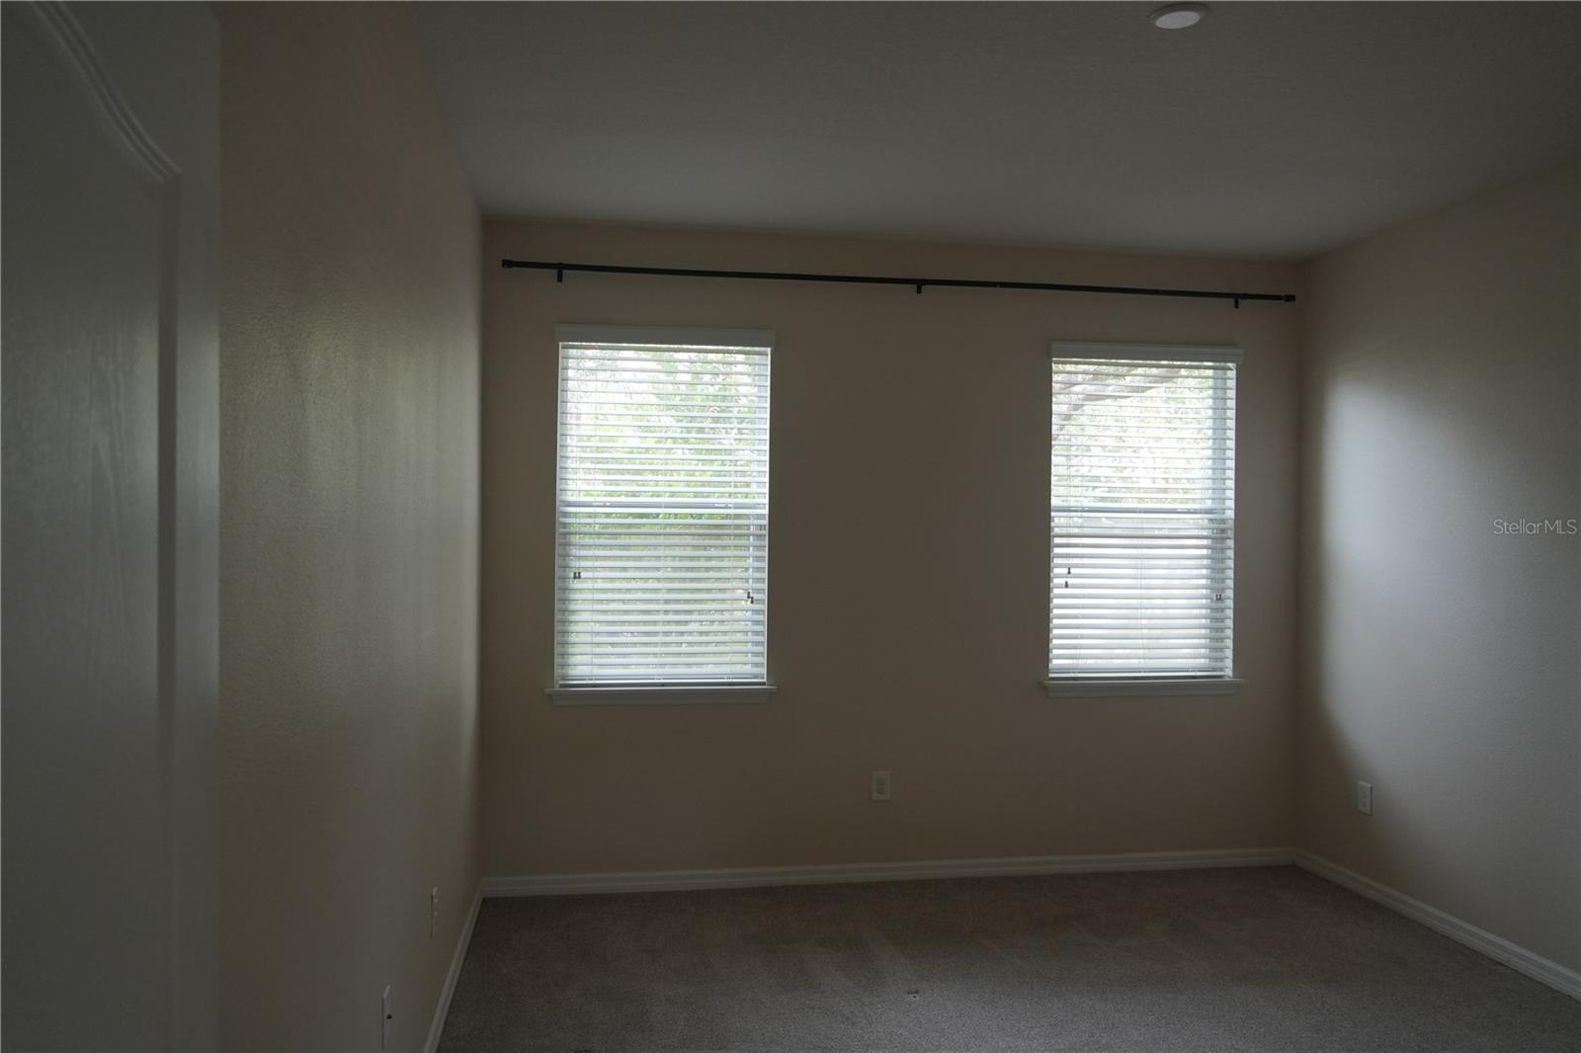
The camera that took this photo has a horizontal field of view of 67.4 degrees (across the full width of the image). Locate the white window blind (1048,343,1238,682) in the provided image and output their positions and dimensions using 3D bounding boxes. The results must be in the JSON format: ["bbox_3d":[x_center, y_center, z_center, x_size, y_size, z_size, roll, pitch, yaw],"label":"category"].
[{"bbox_3d":[1.605,-0.065,5.401,0.920,1.510,0.090,1,0,-10],"label":"white window blind"}]

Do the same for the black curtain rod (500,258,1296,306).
[{"bbox_3d":[0.564,-1.040,5.153,3.527,0.062,0.095,1,0,-10],"label":"black curtain rod"}]

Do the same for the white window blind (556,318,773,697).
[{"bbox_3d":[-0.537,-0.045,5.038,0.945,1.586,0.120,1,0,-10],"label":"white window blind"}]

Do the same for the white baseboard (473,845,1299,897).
[{"bbox_3d":[0.539,1.517,5.204,3.694,0.083,0.018,1,0,-10],"label":"white baseboard"}]

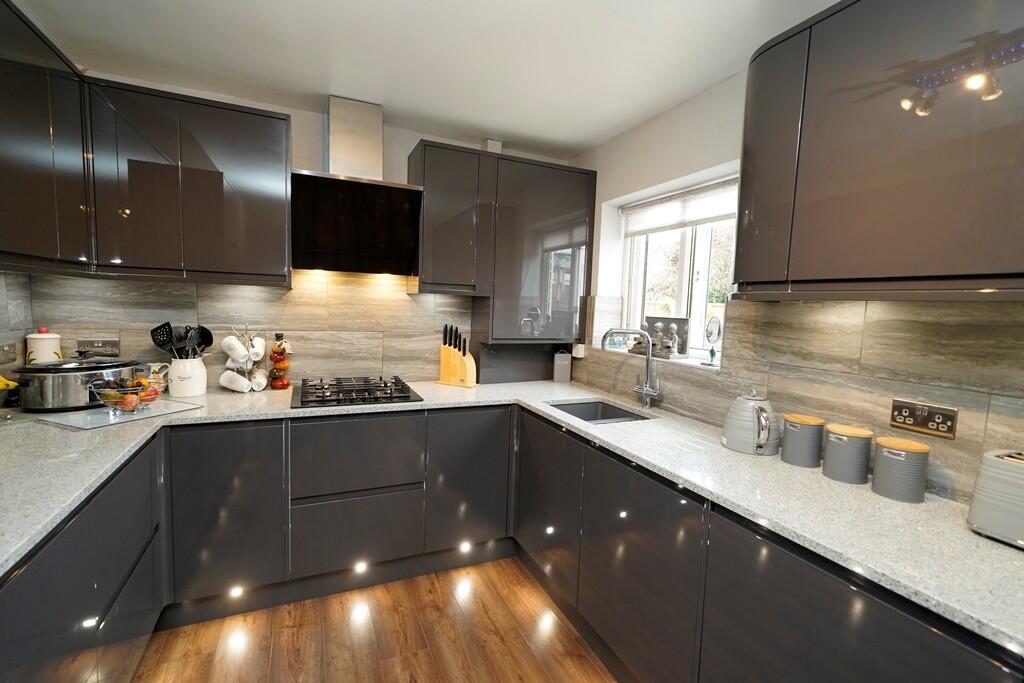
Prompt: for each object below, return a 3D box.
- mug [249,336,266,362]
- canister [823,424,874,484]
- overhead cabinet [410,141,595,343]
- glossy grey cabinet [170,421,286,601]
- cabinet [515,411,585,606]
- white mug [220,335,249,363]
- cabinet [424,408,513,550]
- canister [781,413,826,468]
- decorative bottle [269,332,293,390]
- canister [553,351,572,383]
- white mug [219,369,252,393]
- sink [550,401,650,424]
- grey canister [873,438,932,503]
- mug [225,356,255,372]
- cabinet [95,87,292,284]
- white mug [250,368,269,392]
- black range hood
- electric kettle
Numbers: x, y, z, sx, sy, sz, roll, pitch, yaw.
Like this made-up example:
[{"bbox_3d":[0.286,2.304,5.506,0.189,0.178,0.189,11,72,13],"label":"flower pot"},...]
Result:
[{"bbox_3d":[-1.295,0.041,2.171,0.105,0.085,0.115,45,9,-41],"label":"mug"},{"bbox_3d":[1.012,0.337,1.289,0.110,0.149,0.110,0,5,-24],"label":"canister"},{"bbox_3d":[-0.057,-0.524,2.580,1.067,1.047,0.340,0,5,-24],"label":"overhead cabinet"},{"bbox_3d":[-1.271,0.668,2.030,0.407,0.721,0.560,0,5,-24],"label":"glossy grey cabinet"},{"bbox_3d":[0.408,0.721,2.128,0.560,0.712,0.581,0,5,-26],"label":"cabinet"},{"bbox_3d":[-1.353,0.032,2.088,0.108,0.105,0.082,36,-9,6],"label":"white mug"},{"bbox_3d":[-0.341,0.682,2.483,0.454,0.724,0.580,0,5,-24],"label":"cabinet"},{"bbox_3d":[0.961,0.326,1.411,0.111,0.149,0.111,0,5,-24],"label":"canister"},{"bbox_3d":[-1.219,0.104,2.240,0.089,0.297,0.085,0,5,-24],"label":"decorative bottle"},{"bbox_3d":[0.331,0.163,2.768,0.105,0.204,0.105,0,5,-24],"label":"canister"},{"bbox_3d":[-1.357,0.195,2.102,0.108,0.105,0.082,22,-10,3],"label":"white mug"},{"bbox_3d":[0.399,0.431,2.006,0.311,0.180,0.367,0,5,-26],"label":"sink"},{"bbox_3d":[1.065,0.349,1.171,0.108,0.146,0.108,0,5,-24],"label":"grey canister"},{"bbox_3d":[-1.392,0.097,2.188,0.105,0.085,0.115,-27,-40,17],"label":"mug"},{"bbox_3d":[-1.431,-0.675,2.018,0.698,0.762,0.330,0,5,-24],"label":"cabinet"},{"bbox_3d":[-1.294,0.200,2.186,0.105,0.085,0.115,45,9,-41],"label":"white mug"},{"bbox_3d":[-0.832,-0.585,2.291,0.604,0.460,0.360,0,5,-24],"label":"black range hood"},{"bbox_3d":[0.865,0.278,1.533,0.178,0.218,0.200,3,4,13],"label":"electric kettle"}]

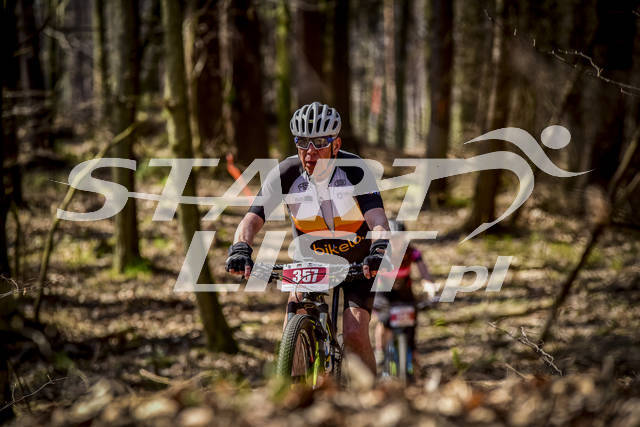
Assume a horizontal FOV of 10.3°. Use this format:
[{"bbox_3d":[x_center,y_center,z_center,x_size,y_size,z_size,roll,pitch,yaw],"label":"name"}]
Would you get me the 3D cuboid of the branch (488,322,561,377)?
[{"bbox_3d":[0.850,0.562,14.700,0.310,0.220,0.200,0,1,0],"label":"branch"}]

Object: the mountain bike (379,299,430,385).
[{"bbox_3d":[0.660,1.200,28.800,0.700,1.030,1.780,0,-1,-5],"label":"mountain bike"}]

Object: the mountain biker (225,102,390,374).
[{"bbox_3d":[-0.020,0.235,15.500,0.710,1.450,0.870,0,0,9],"label":"mountain biker"}]

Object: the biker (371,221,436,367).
[{"bbox_3d":[0.692,0.798,30.200,0.630,1.450,0.850,0,0,-4],"label":"biker"}]

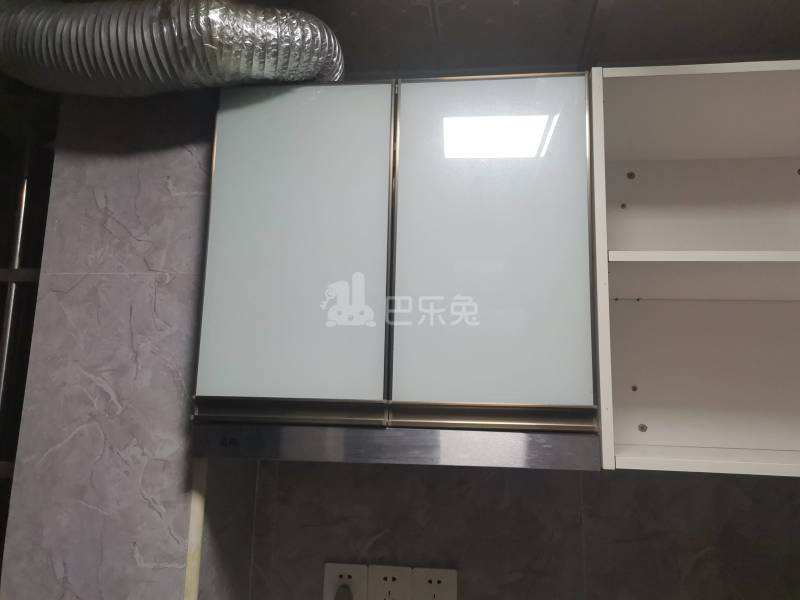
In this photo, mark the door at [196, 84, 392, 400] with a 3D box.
[{"bbox_3d":[-0.159,-0.102,0.954,0.293,0.510,0.021,0,-10,6],"label":"door"}]

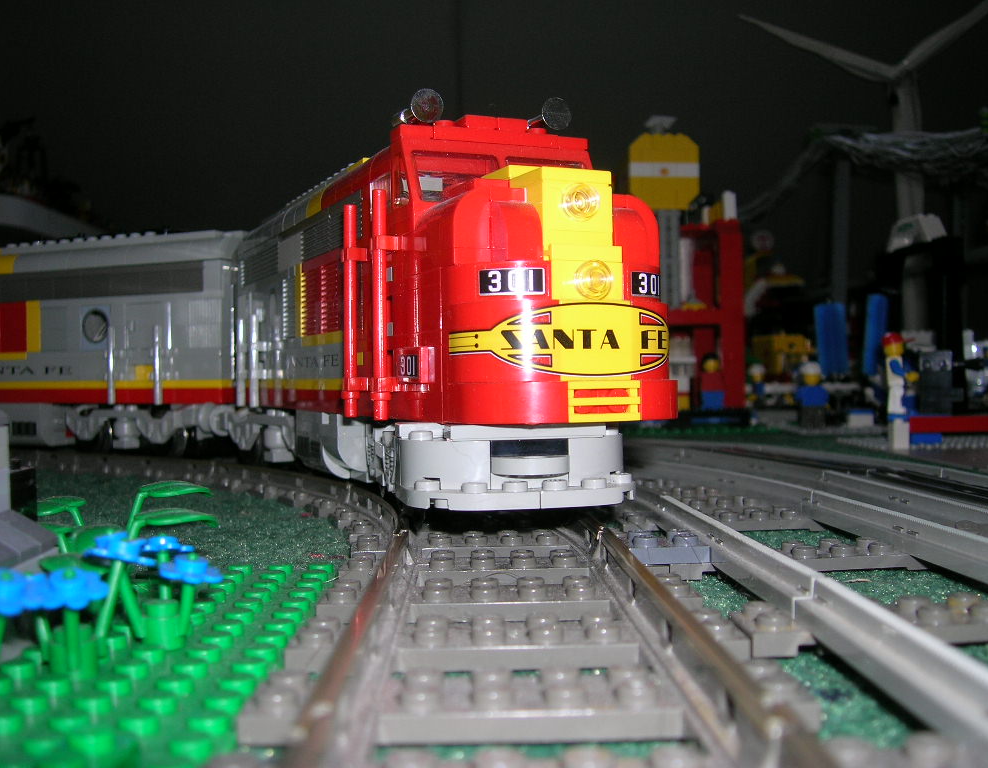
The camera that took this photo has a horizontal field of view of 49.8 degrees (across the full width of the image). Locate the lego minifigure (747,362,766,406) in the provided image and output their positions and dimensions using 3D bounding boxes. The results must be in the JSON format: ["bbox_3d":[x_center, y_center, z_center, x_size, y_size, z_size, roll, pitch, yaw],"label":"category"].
[{"bbox_3d":[0.218,0.004,0.885,0.013,0.042,0.022,-1,0,-30],"label":"lego minifigure"}]

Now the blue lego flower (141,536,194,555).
[{"bbox_3d":[-0.052,0.025,0.167,0.010,0.003,0.010,-1,-7,0],"label":"blue lego flower"}]

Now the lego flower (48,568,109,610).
[{"bbox_3d":[-0.056,0.027,0.141,0.010,0.003,0.010,-1,6,0],"label":"lego flower"}]

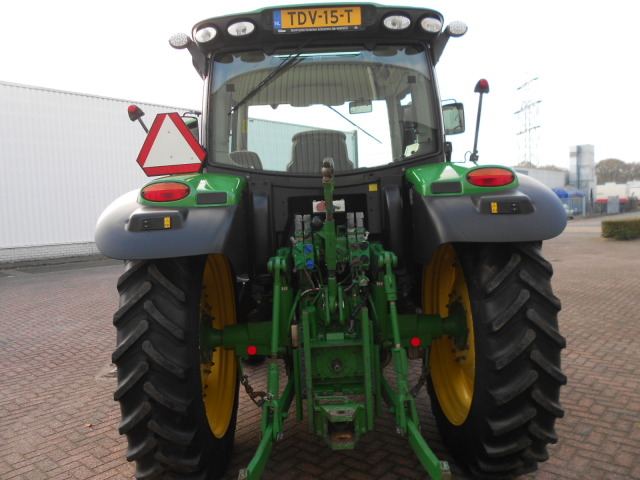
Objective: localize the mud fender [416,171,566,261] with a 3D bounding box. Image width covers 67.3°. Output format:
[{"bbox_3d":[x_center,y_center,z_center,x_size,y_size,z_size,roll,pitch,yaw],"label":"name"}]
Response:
[{"bbox_3d":[0.867,-0.186,2.777,0.695,0.480,0.780,-2,4,-1],"label":"mud fender"}]

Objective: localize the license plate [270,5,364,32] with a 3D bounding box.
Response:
[{"bbox_3d":[-0.015,-1.306,2.845,0.525,0.123,0.020,-2,4,-1],"label":"license plate"}]

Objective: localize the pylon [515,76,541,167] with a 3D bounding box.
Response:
[{"bbox_3d":[69.399,-33.618,160.000,5.500,41.000,17.000,-3,4,-4],"label":"pylon"}]

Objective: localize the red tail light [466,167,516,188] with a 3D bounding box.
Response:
[{"bbox_3d":[0.944,-0.351,2.660,0.260,0.102,0.065,-2,4,-1],"label":"red tail light"}]

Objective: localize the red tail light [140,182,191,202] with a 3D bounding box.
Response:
[{"bbox_3d":[-0.844,-0.261,2.630,0.260,0.102,0.065,-2,4,-1],"label":"red tail light"}]

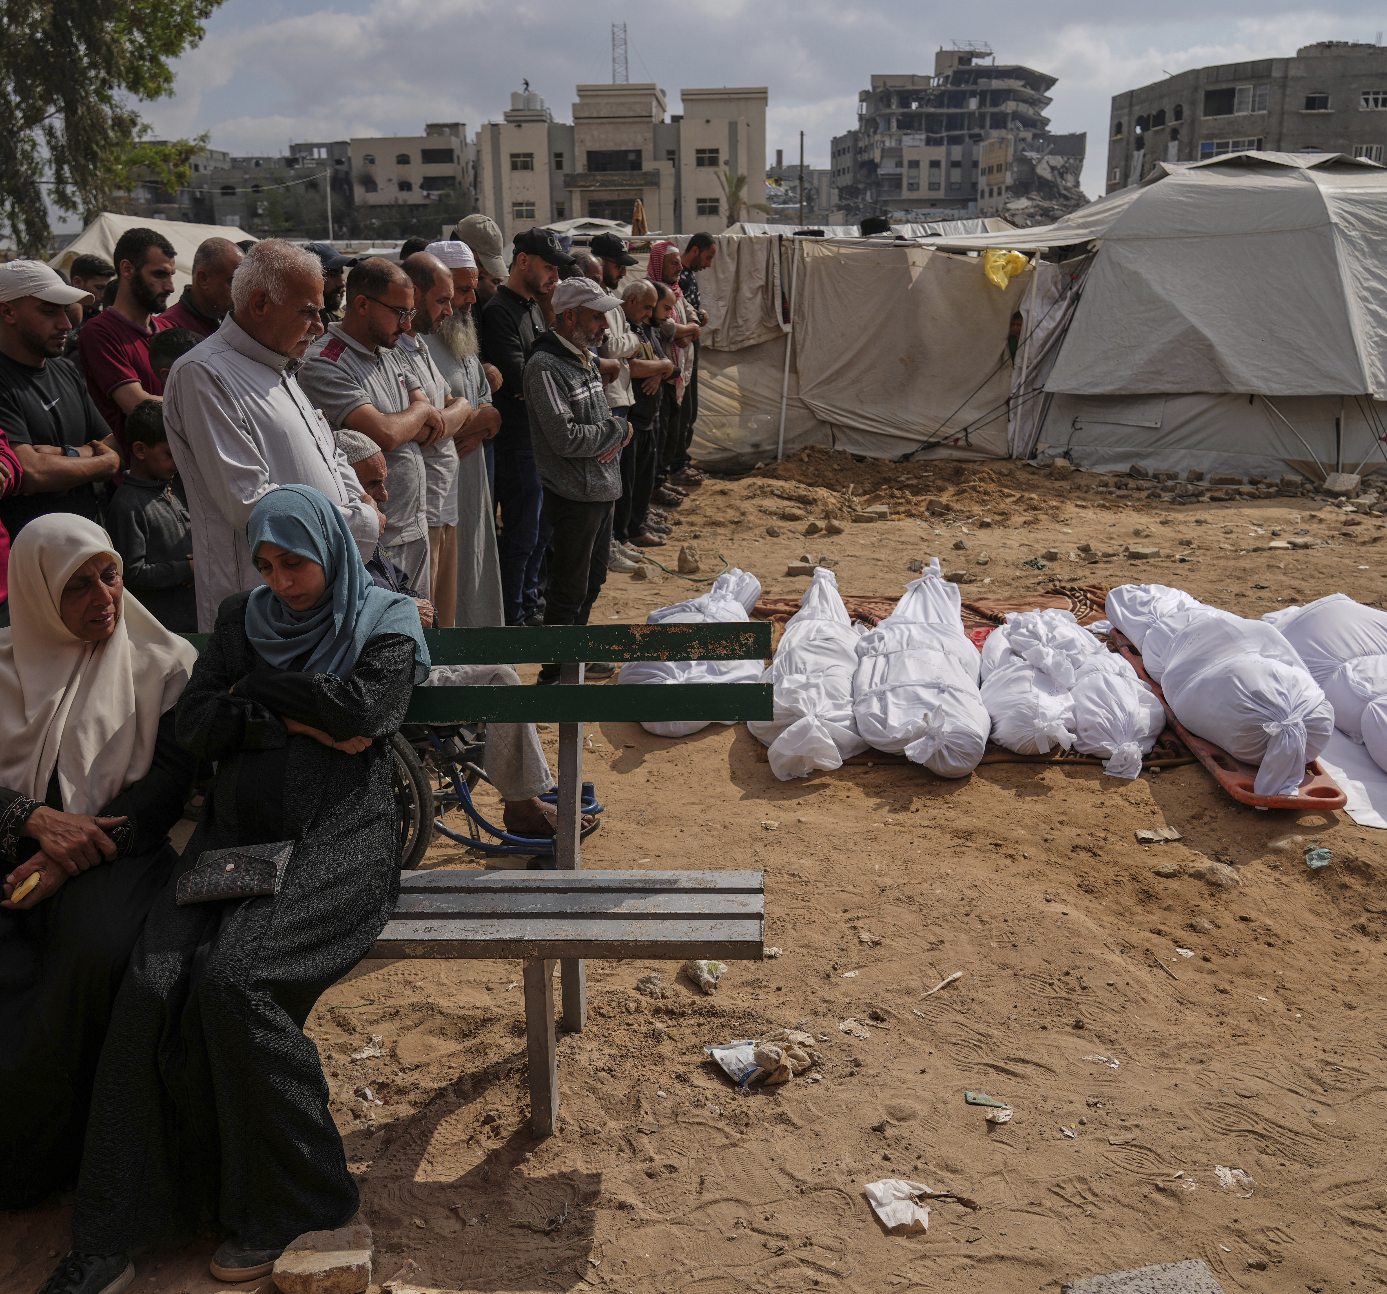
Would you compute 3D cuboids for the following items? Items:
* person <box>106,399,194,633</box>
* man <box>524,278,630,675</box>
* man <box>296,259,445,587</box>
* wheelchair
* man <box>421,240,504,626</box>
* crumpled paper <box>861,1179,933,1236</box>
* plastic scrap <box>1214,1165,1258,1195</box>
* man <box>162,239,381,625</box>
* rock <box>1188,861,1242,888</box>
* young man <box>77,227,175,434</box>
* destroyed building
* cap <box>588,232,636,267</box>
[{"bbox_3d":[-1.490,-0.020,3.720,0.280,1.320,0.380,1,17,8],"label":"person"},{"bbox_3d":[-0.464,-0.646,5.110,0.380,1.620,0.500,3,17,11],"label":"man"},{"bbox_3d":[-0.904,-0.240,3.782,0.370,1.690,0.500,4,17,16],"label":"man"},{"bbox_3d":[-0.787,0.201,3.580,1.050,0.920,0.630,2,17,8],"label":"wheelchair"},{"bbox_3d":[-0.868,-0.538,4.654,0.380,1.730,0.520,4,17,16],"label":"man"},{"bbox_3d":[0.372,1.014,2.345,0.130,0.045,0.110,-1,17,0],"label":"crumpled paper"},{"bbox_3d":[1.036,1.020,2.478,0.090,0.022,0.055,14,22,39],"label":"plastic scrap"},{"bbox_3d":[-0.907,-0.051,2.970,0.420,1.740,0.530,3,17,11],"label":"man"},{"bbox_3d":[1.441,0.625,3.570,0.140,0.060,0.100,-1,17,0],"label":"rock"},{"bbox_3d":[-1.694,-0.398,4.100,0.360,1.760,0.500,2,17,10],"label":"young man"},{"bbox_3d":[37.800,-72.510,186.009,33.500,24.000,22.000,2,17,6],"label":"destroyed building"},{"bbox_3d":[-0.401,-1.966,6.400,0.270,0.140,0.180,16,20,10],"label":"cap"}]

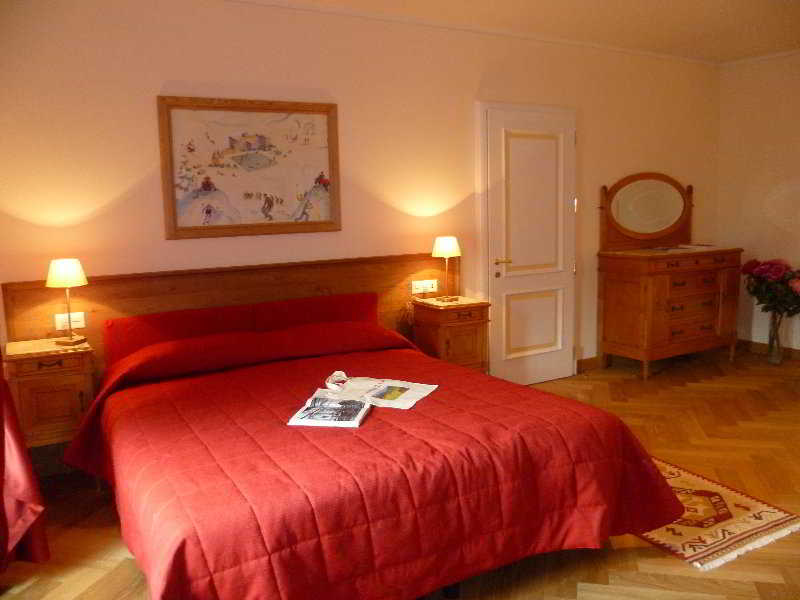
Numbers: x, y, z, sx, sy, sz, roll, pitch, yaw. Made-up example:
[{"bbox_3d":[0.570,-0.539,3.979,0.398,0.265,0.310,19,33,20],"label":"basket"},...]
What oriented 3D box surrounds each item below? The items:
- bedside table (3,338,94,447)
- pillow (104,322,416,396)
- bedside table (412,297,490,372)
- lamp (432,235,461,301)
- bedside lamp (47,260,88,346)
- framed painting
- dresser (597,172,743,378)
[{"bbox_3d":[-1.703,0.609,3.223,0.384,0.771,0.397,-6,9,-29],"label":"bedside table"},{"bbox_3d":[-0.752,0.277,3.663,1.726,0.192,0.411,-6,9,-29],"label":"pillow"},{"bbox_3d":[0.354,0.386,4.371,0.384,0.767,0.397,-6,9,-25],"label":"bedside table"},{"bbox_3d":[0.317,-0.202,4.264,0.185,0.429,0.185,-2,8,0],"label":"lamp"},{"bbox_3d":[-1.629,0.010,3.179,0.185,0.425,0.185,-6,9,-29],"label":"bedside lamp"},{"bbox_3d":[-0.841,-0.778,3.831,1.077,0.784,0.037,-6,9,-29],"label":"framed painting"},{"bbox_3d":[2.251,-0.242,5.367,1.178,1.617,0.500,-6,9,-29],"label":"dresser"}]

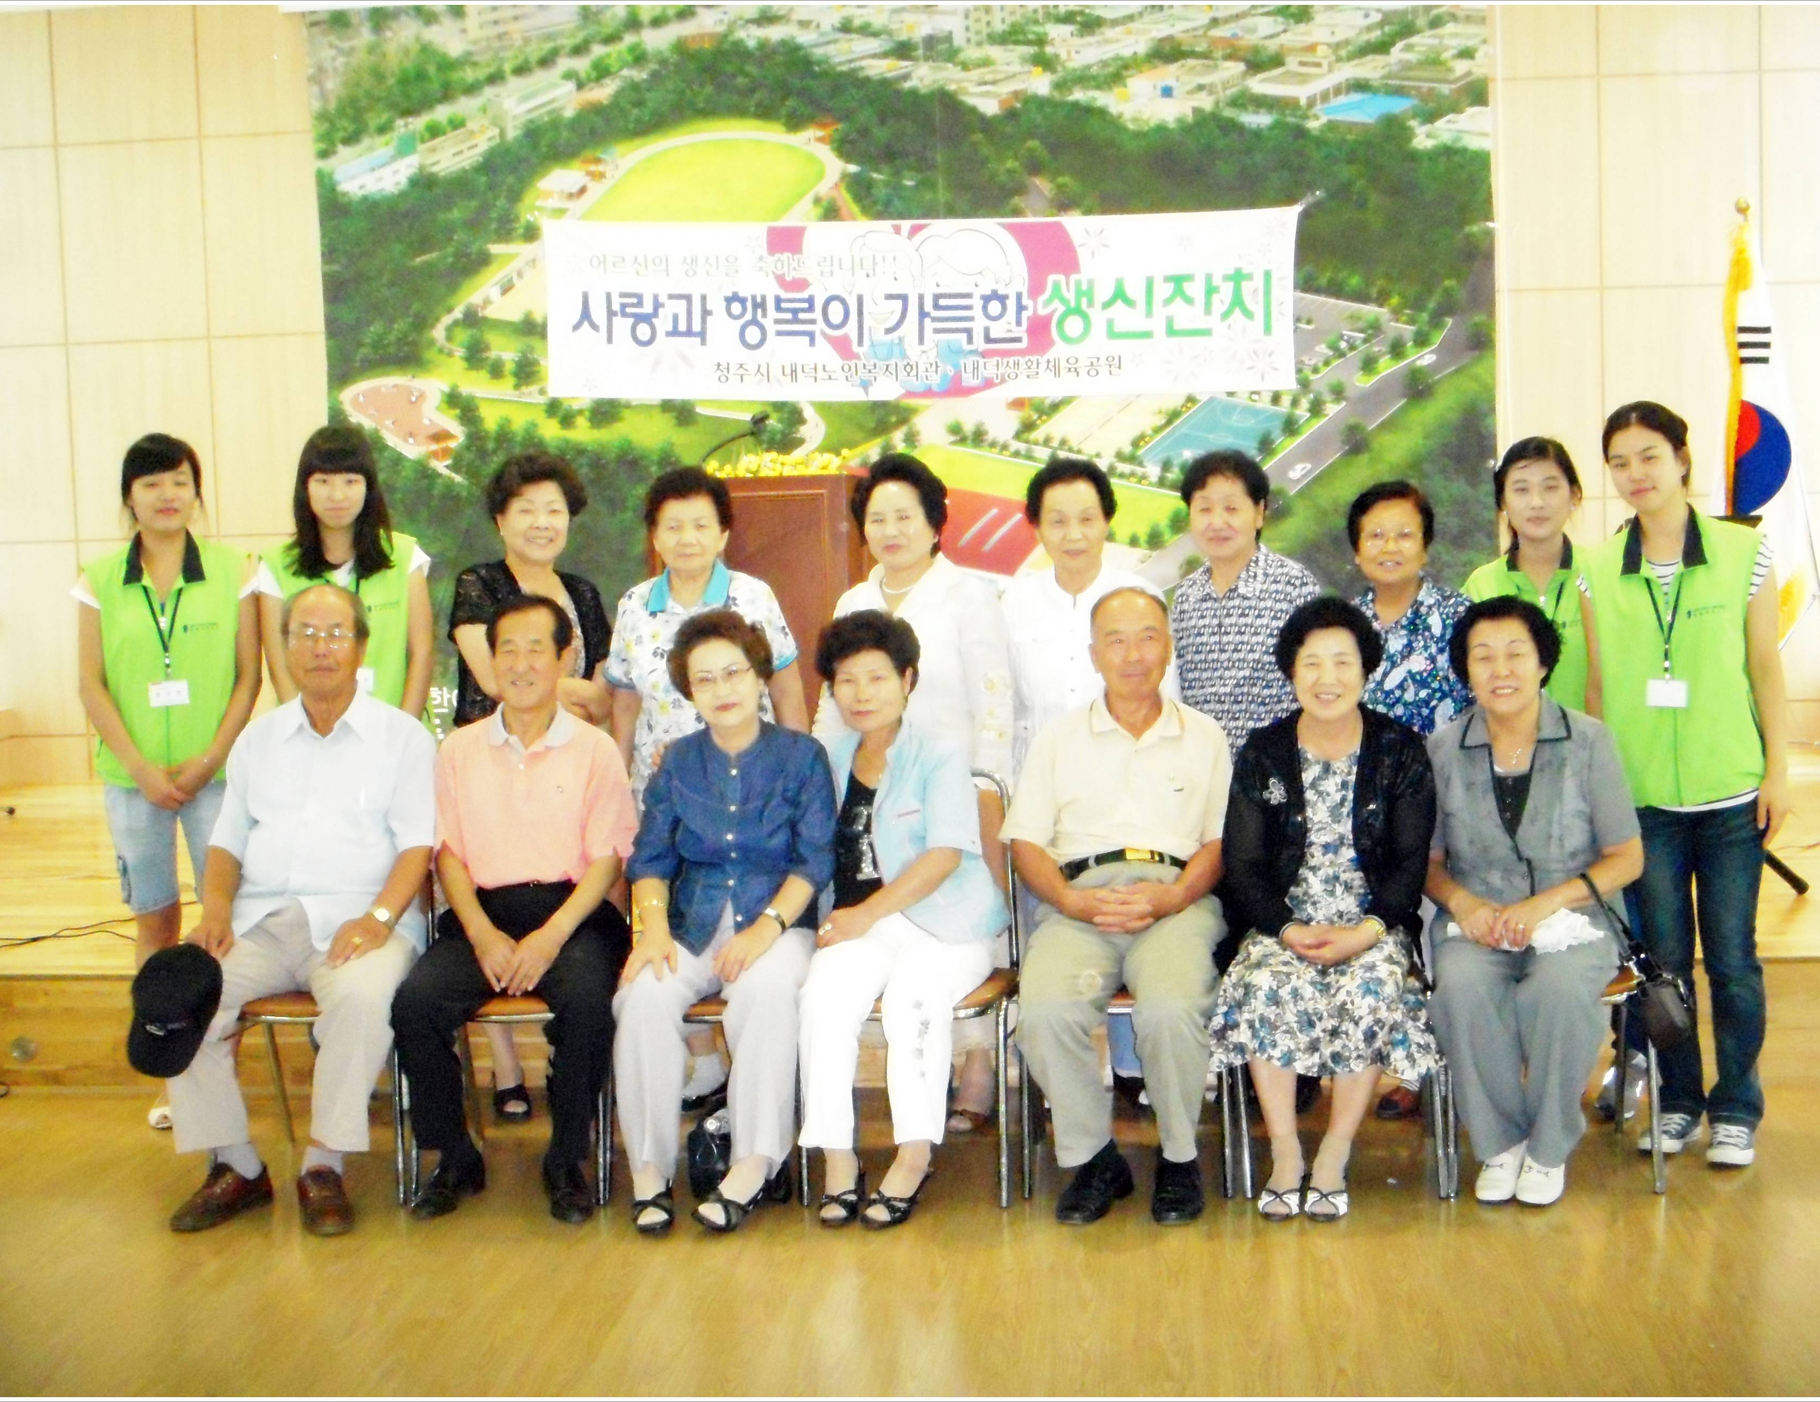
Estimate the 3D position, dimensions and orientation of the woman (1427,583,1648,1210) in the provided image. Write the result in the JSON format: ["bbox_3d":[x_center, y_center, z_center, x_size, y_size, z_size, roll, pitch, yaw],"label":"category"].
[{"bbox_3d":[1.360,0.391,5.570,0.480,1.240,0.670,0,6,11],"label":"woman"}]

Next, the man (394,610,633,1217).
[{"bbox_3d":[-0.813,0.412,5.415,0.500,1.240,0.760,-2,4,2],"label":"man"}]

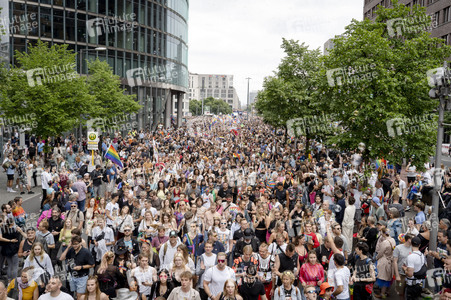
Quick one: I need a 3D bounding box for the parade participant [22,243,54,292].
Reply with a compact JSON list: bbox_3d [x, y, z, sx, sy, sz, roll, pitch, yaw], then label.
[{"bbox_3d":[-3.472,2.536,8.129,0.550,1.680,0.380,-1,6,-20],"label":"parade participant"}]

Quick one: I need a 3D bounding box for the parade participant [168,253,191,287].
[{"bbox_3d":[-0.851,2.683,7.931,0.480,1.670,0.330,1,5,-6],"label":"parade participant"}]

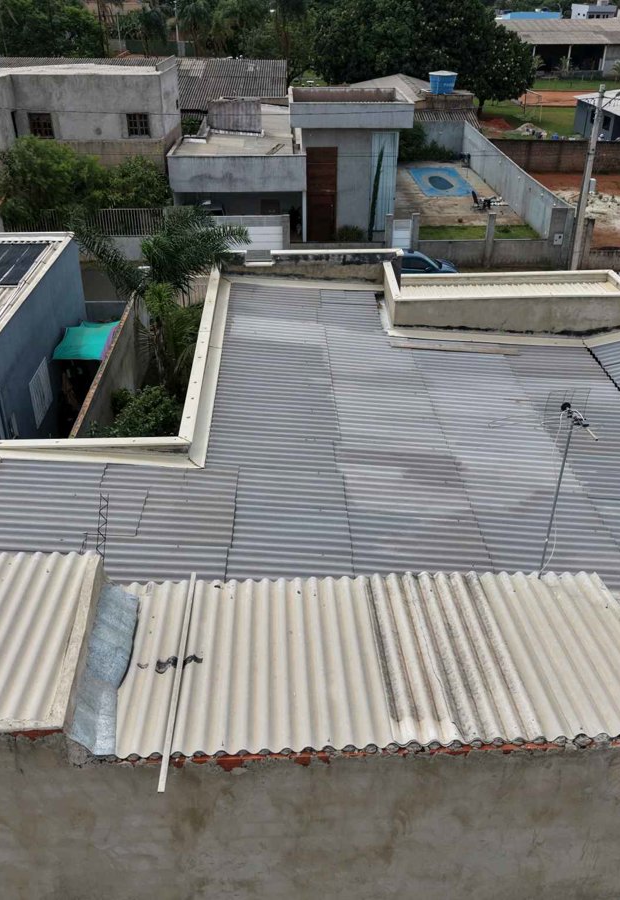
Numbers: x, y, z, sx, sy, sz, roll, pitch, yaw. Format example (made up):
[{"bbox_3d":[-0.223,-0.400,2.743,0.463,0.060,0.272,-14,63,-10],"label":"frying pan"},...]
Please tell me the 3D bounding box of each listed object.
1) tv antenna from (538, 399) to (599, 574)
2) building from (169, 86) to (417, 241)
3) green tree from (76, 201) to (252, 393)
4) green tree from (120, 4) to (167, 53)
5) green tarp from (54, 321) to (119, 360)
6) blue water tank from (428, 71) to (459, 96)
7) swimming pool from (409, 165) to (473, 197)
[{"bbox_3d":[2.592,0.552,8.571,0.460,2.230,0.700,-4,31,-8],"label":"tv antenna"},{"bbox_3d":[-1.086,-14.305,39.696,9.930,5.840,12.200,-1,30,-2],"label":"building"},{"bbox_3d":[-3.888,-3.834,22.500,4.400,5.100,4.200,-1,30,-2],"label":"green tree"},{"bbox_3d":[-21.909,-53.402,107.858,6.000,7.100,5.600,-1,30,-2],"label":"green tree"},{"bbox_3d":[-6.596,-3.248,24.692,1.500,0.370,2.750,-1,30,-2],"label":"green tarp"},{"bbox_3d":[8.641,-23.957,54.277,1.880,1.360,1.900,-1,30,-2],"label":"blue water tank"},{"bbox_3d":[7.522,-14.725,47.332,2.700,1.200,7.300,-1,30,-2],"label":"swimming pool"}]

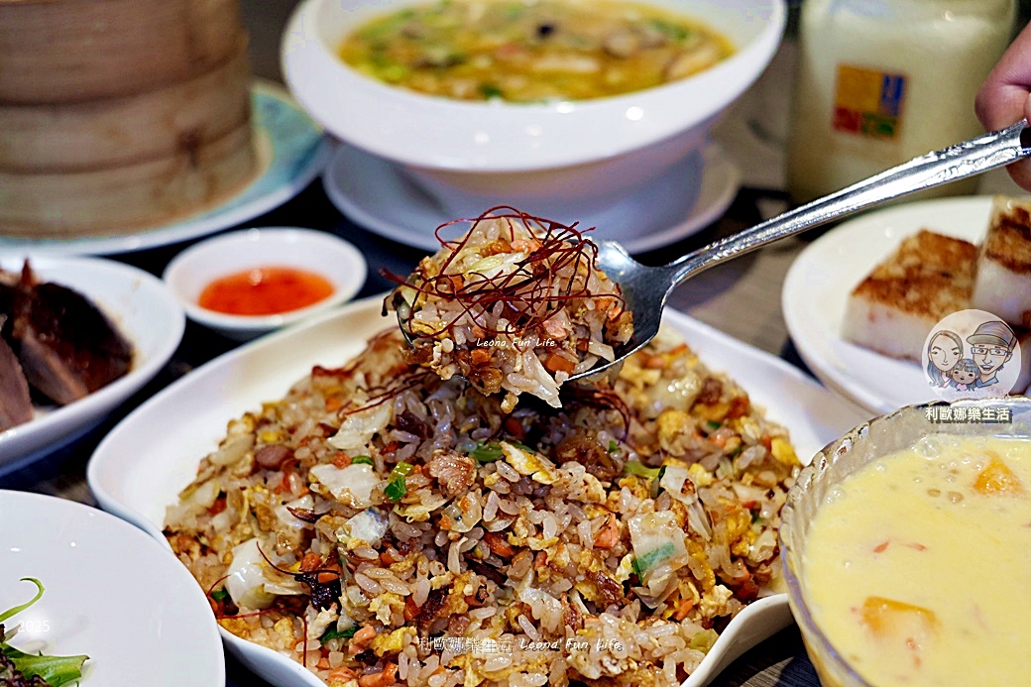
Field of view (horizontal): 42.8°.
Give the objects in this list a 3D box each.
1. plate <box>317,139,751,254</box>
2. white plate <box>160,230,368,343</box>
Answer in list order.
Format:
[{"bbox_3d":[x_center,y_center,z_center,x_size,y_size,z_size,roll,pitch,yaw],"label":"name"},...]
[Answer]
[{"bbox_3d":[0.008,-0.078,0.652,0.204,0.023,0.204,0,32,0],"label":"plate"},{"bbox_3d":[-0.104,-0.018,0.555,0.084,0.025,0.084,0,32,0],"label":"white plate"}]

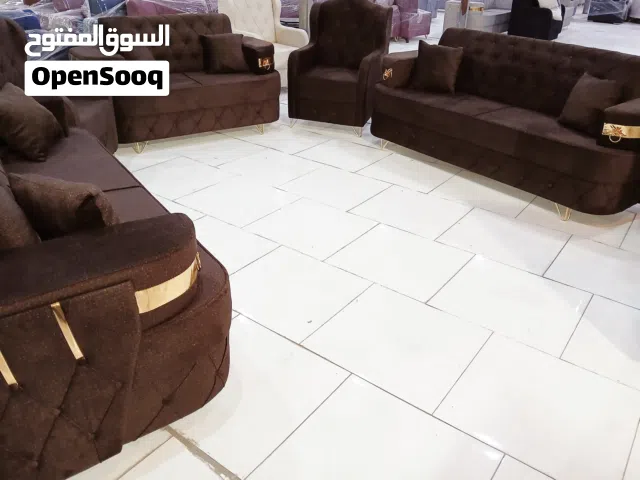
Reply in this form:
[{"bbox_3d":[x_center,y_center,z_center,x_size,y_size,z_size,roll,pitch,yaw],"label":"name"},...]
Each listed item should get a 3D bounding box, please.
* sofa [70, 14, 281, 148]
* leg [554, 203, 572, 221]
[{"bbox_3d":[-1.244,-1.427,4.280,1.690,0.950,0.900,-16,34,-28],"label":"sofa"},{"bbox_3d":[1.530,-0.177,3.016,0.065,0.110,0.095,-19,35,-32],"label":"leg"}]

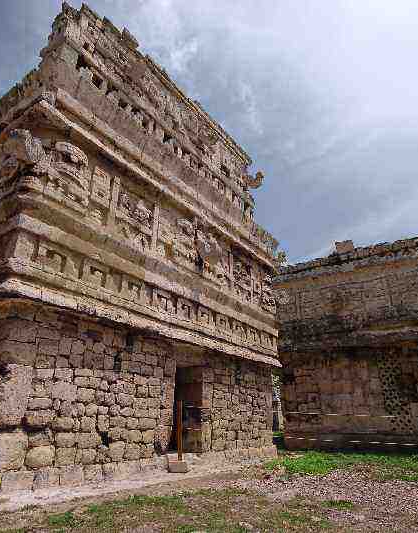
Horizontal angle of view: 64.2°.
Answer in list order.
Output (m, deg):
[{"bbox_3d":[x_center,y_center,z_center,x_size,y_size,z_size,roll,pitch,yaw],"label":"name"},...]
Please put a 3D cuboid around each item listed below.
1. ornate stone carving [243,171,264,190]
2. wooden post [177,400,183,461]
[{"bbox_3d":[1.720,-3.330,12.870,0.700,0.760,0.350,-8,-24,18],"label":"ornate stone carving"},{"bbox_3d":[-0.508,2.855,5.830,0.070,0.950,0.070,-15,-27,32],"label":"wooden post"}]

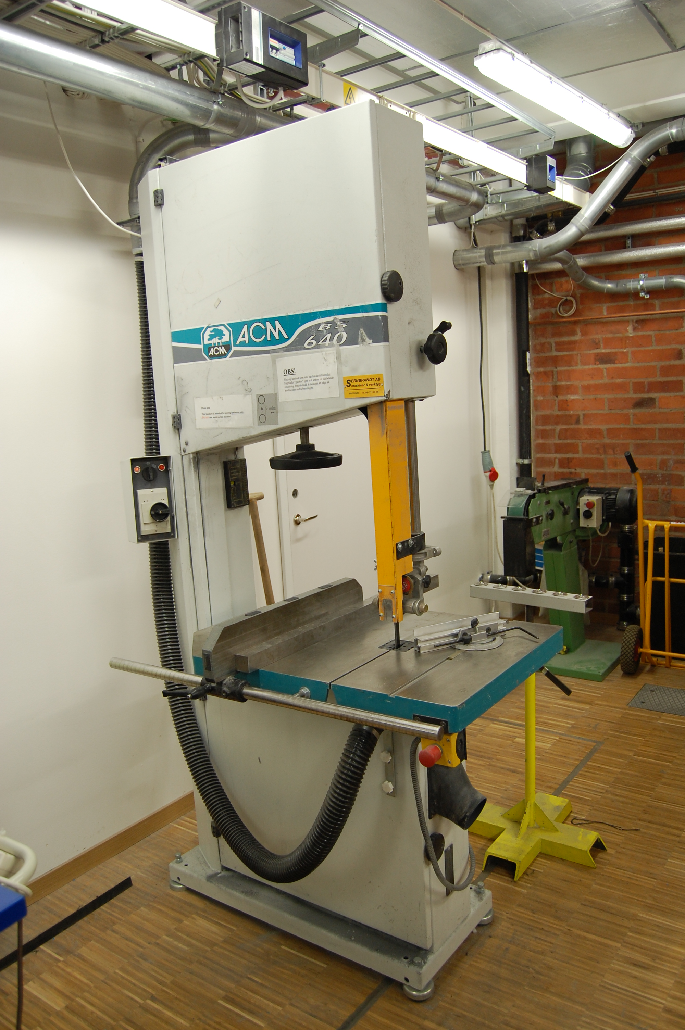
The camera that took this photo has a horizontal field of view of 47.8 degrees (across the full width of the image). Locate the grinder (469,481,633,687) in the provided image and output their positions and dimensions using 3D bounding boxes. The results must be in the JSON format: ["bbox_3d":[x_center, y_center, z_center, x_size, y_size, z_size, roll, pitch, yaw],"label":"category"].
[{"bbox_3d":[1.170,0.326,3.969,0.555,0.975,0.840,3,11,36],"label":"grinder"}]

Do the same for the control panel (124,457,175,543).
[{"bbox_3d":[-0.585,-0.051,2.352,0.125,0.250,0.090,-7,10,-24],"label":"control panel"}]

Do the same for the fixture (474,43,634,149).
[{"bbox_3d":[0.929,-1.713,3.223,0.150,0.100,1.280,4,12,40],"label":"fixture"}]

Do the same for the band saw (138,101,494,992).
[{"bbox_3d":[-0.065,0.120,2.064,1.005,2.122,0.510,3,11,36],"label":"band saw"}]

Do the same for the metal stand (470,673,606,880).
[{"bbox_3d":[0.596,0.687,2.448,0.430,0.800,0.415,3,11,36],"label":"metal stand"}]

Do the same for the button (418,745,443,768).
[{"bbox_3d":[0.185,0.485,1.565,0.040,0.040,0.045,3,11,36],"label":"button"}]

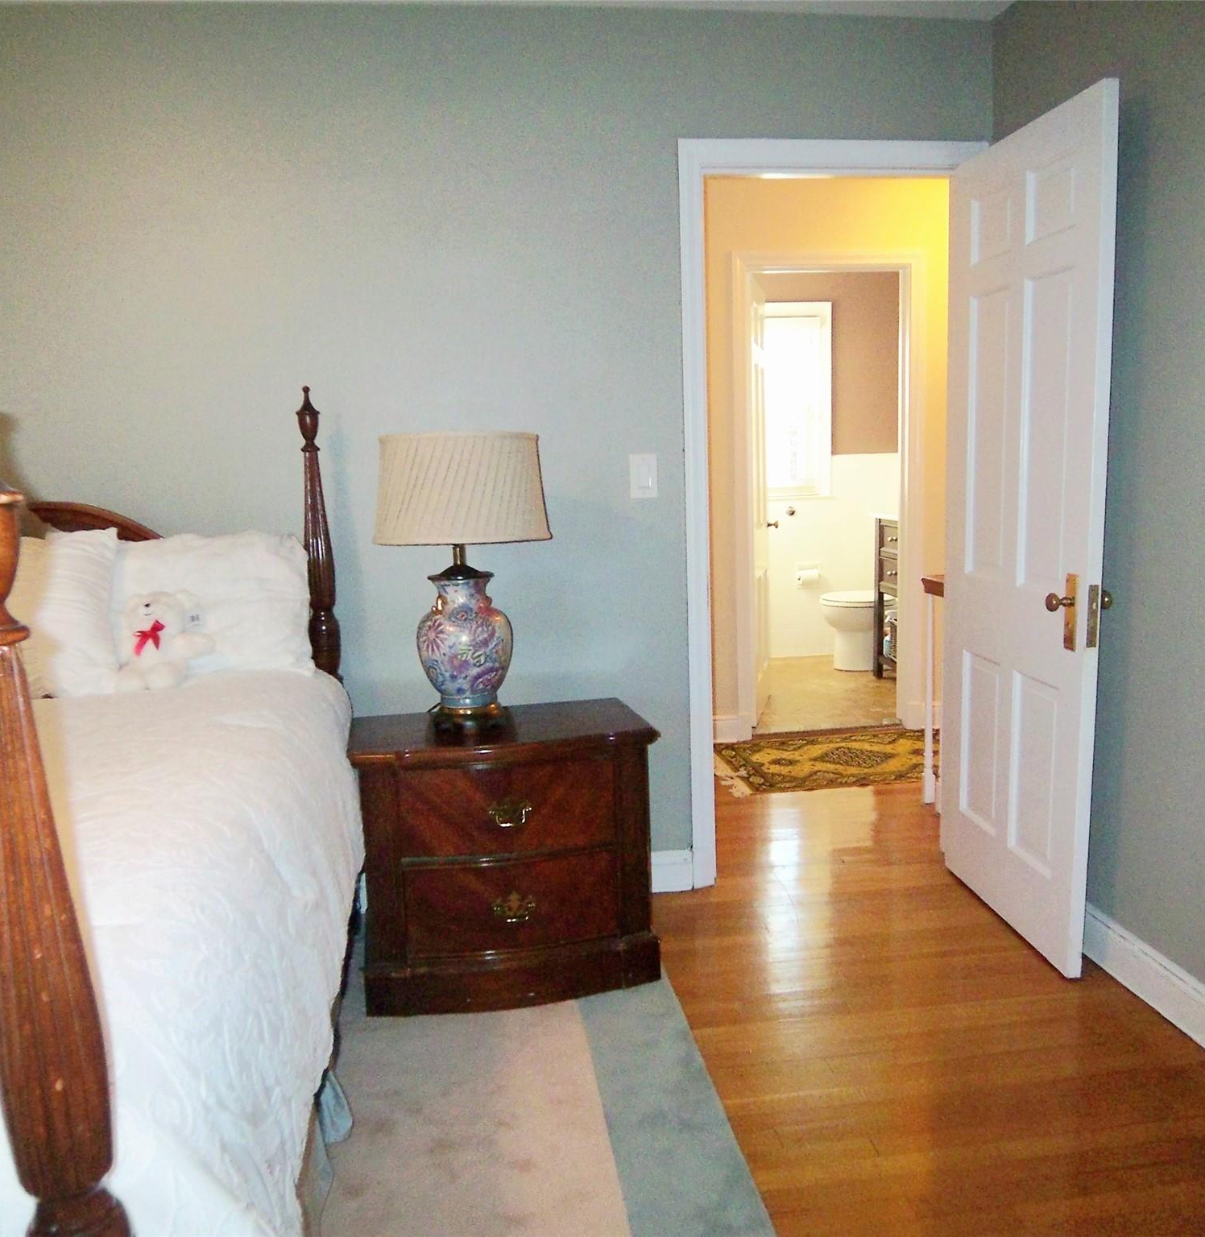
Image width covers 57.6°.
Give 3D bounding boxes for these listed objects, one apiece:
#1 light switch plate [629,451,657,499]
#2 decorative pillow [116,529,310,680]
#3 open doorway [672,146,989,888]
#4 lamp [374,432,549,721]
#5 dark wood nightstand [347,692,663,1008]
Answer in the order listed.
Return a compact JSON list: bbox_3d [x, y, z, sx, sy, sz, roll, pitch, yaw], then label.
[{"bbox_3d":[0.111,-0.385,2.975,0.073,0.118,0.010,-3,9,-8],"label":"light switch plate"},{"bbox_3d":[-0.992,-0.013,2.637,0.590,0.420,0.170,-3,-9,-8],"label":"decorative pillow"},{"bbox_3d":[0.645,-0.263,3.125,0.850,2.070,0.130,-3,9,-8],"label":"open doorway"},{"bbox_3d":[-0.326,-0.087,2.599,0.414,0.700,0.414,-3,9,-8],"label":"lamp"},{"bbox_3d":[-0.238,0.568,2.691,0.725,0.630,0.415,-4,10,-10],"label":"dark wood nightstand"}]

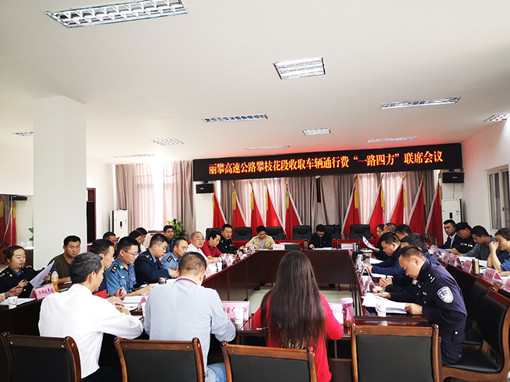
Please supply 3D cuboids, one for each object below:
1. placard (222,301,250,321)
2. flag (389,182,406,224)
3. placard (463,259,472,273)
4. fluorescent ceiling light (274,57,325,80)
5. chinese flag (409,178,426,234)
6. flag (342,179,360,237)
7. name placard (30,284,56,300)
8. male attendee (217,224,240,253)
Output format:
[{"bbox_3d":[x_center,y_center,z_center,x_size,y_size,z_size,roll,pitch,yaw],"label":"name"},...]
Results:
[{"bbox_3d":[-0.158,0.893,2.979,0.240,0.118,0.090,-2,-3,12],"label":"placard"},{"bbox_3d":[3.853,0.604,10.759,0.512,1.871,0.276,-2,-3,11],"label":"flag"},{"bbox_3d":[2.551,0.904,4.749,0.089,0.108,0.217,-2,-3,11],"label":"placard"},{"bbox_3d":[0.584,-1.581,5.074,0.620,0.070,0.620,-2,-3,12],"label":"fluorescent ceiling light"},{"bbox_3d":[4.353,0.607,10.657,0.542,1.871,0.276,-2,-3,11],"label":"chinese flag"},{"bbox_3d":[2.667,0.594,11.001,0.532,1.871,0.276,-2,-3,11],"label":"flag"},{"bbox_3d":[-1.921,0.907,3.601,0.085,0.100,0.200,-2,-3,12],"label":"name placard"},{"bbox_3d":[-0.469,1.303,7.809,0.720,1.280,0.520,-4,-4,44],"label":"male attendee"}]

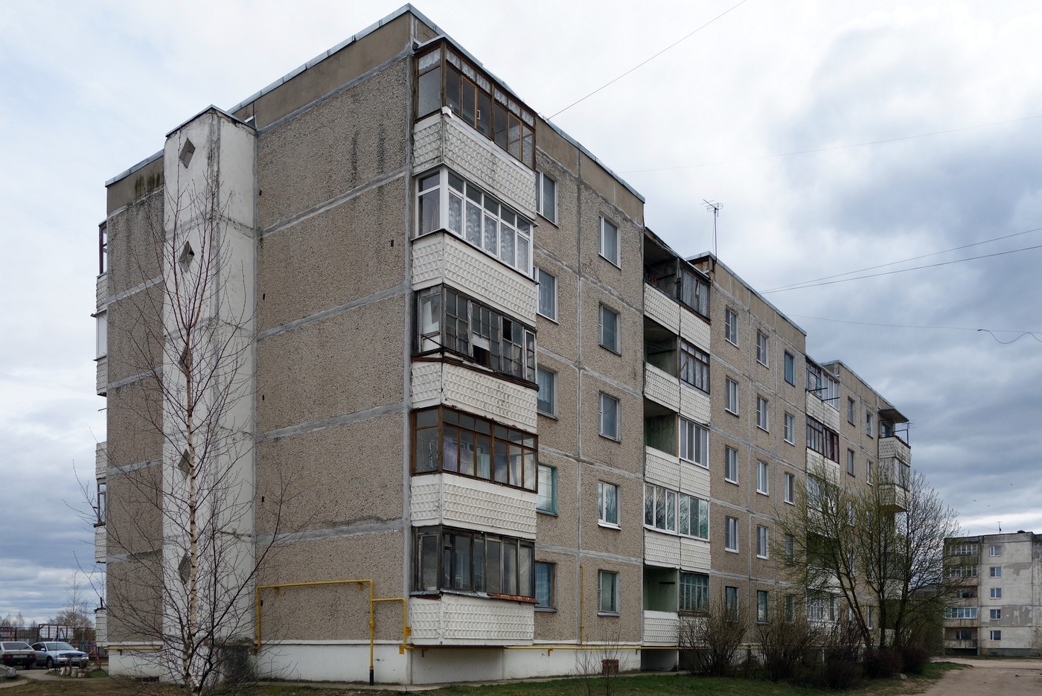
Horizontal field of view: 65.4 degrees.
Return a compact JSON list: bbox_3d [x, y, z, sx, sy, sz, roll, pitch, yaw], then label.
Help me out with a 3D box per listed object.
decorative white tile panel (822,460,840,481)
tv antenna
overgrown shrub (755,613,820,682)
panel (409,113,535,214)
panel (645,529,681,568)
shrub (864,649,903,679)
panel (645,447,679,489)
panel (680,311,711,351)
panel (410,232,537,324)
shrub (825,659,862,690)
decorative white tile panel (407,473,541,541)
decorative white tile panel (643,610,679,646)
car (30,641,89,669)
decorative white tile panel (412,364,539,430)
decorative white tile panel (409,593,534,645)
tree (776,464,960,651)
[{"bbox_3d":[16.797,6.714,44.000,0.150,1.073,2.898,-13,-22,33],"label":"decorative white tile panel"},{"bbox_3d":[7.762,-4.857,32.800,0.600,2.200,0.950,-18,-26,41],"label":"tv antenna"},{"bbox_3d":[8.990,10.073,27.300,2.174,2.097,2.100,-6,-19,16],"label":"overgrown shrub"},{"bbox_3d":[-1.127,-4.631,21.261,0.980,1.270,3.700,-11,-18,37],"label":"panel"},{"bbox_3d":[5.101,7.212,29.200,0.150,1.200,2.450,-14,-23,35],"label":"panel"},{"bbox_3d":[13.866,12.061,31.000,1.563,1.042,1.500,-8,-20,21],"label":"shrub"},{"bbox_3d":[5.107,4.360,29.400,0.150,1.220,2.420,-14,-23,35],"label":"panel"},{"bbox_3d":[6.848,-0.645,31.800,0.150,1.080,2.500,-14,-23,35],"label":"panel"},{"bbox_3d":[-1.004,-1.431,18.900,0.911,1.179,3.493,-13,-22,33],"label":"panel"},{"bbox_3d":[10.205,10.352,25.700,1.000,0.870,0.920,-8,-20,21],"label":"shrub"},{"bbox_3d":[-1.110,4.150,20.900,1.000,1.180,3.860,-14,-23,35],"label":"decorative white tile panel"},{"bbox_3d":[4.841,9.797,28.300,0.150,1.126,2.719,-13,-22,33],"label":"decorative white tile panel"},{"bbox_3d":[-26.198,17.169,45.300,4.450,1.400,1.720,-15,-24,37],"label":"car"},{"bbox_3d":[-0.991,1.190,18.500,0.897,1.016,3.450,-13,-22,33],"label":"decorative white tile panel"},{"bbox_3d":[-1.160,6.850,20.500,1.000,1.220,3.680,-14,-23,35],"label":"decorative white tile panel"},{"bbox_3d":[15.416,9.578,36.000,8.233,8.350,7.000,-8,-20,21],"label":"tree"}]

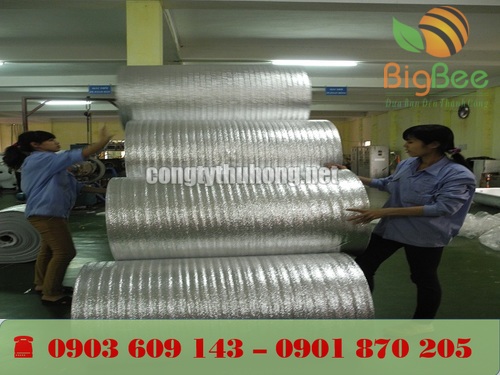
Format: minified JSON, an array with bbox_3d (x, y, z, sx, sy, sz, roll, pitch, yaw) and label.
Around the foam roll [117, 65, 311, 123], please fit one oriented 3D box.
[{"bbox_3d":[-0.287,-0.757,3.470,1.550,0.550,0.550,0,3,-3],"label":"foam roll"}]

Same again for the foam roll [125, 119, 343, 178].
[{"bbox_3d":[-0.125,-0.258,3.170,1.570,0.545,0.545,0,4,-4],"label":"foam roll"}]

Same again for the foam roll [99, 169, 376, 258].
[{"bbox_3d":[-0.069,0.185,2.680,1.580,0.550,0.550,0,4,0],"label":"foam roll"}]

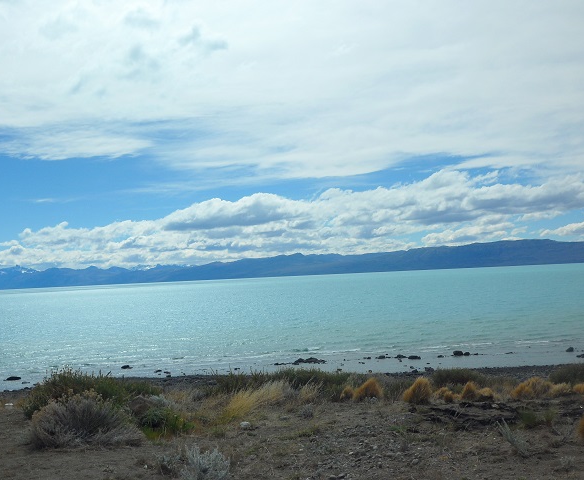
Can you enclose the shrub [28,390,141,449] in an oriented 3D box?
[{"bbox_3d":[-2.536,2.198,8.400,1.380,0.660,1.150,-3,-3,0],"label":"shrub"}]

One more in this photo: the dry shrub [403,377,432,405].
[{"bbox_3d":[1.908,2.288,10.400,0.450,0.420,0.430,-3,-3,0],"label":"dry shrub"}]

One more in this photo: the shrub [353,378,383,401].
[{"bbox_3d":[1.203,2.386,10.900,0.470,0.360,0.420,-3,-3,0],"label":"shrub"}]

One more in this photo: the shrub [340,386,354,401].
[{"bbox_3d":[0.884,2.446,10.900,0.230,0.230,0.220,-3,-3,0],"label":"shrub"}]

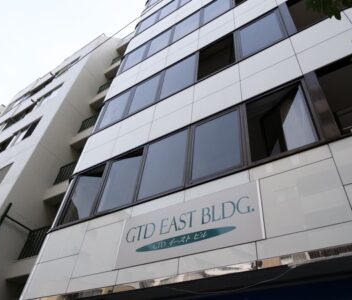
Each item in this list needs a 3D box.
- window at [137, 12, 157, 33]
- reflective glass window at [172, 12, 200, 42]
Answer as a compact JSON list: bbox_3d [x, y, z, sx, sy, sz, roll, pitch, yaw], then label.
[{"bbox_3d":[-1.374,-6.030,14.268,1.085,1.506,0.100,-22,-51,27],"label":"window"},{"bbox_3d":[0.349,-4.479,10.915,1.169,1.543,0.100,-22,-51,27],"label":"reflective glass window"}]

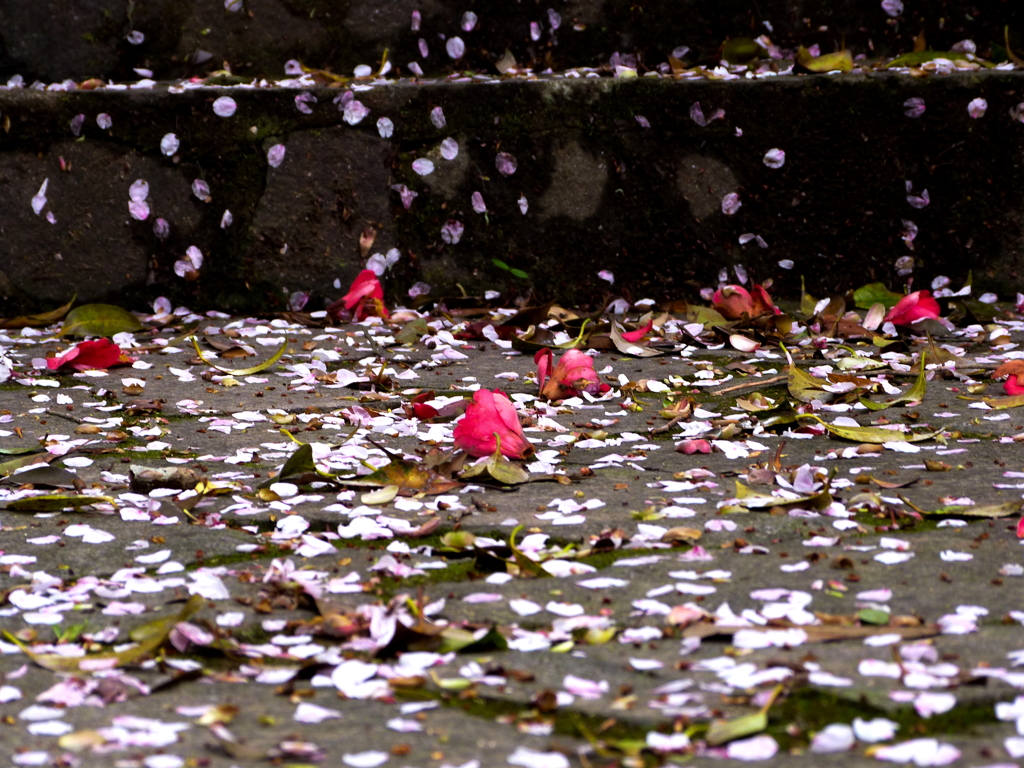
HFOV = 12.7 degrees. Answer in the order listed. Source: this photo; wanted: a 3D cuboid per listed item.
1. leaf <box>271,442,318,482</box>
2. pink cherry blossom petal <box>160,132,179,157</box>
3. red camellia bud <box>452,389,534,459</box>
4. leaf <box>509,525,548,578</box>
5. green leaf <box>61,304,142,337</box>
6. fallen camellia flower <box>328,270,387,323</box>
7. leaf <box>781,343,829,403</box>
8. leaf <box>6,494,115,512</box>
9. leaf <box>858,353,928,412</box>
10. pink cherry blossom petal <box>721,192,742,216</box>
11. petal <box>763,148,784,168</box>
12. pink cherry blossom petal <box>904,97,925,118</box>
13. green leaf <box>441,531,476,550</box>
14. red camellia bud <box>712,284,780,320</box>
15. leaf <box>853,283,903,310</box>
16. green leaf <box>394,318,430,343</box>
[{"bbox_3d":[-0.108,0.039,2.270,0.023,0.019,0.022,0,7,0],"label":"leaf"},{"bbox_3d":[-0.230,-0.161,3.080,0.012,0.016,0.004,0,7,0],"label":"pink cherry blossom petal"},{"bbox_3d":[-0.009,0.020,2.350,0.041,0.036,0.042,-6,9,-40],"label":"red camellia bud"},{"bbox_3d":[0.008,0.078,2.131,0.018,0.021,0.028,0,6,0],"label":"leaf"},{"bbox_3d":[-0.298,-0.046,3.336,0.057,0.021,0.025,0,6,0],"label":"green leaf"},{"bbox_3d":[-0.116,-0.067,3.458,0.047,0.037,0.045,-4,7,-35],"label":"fallen camellia flower"},{"bbox_3d":[0.187,-0.007,2.891,0.032,0.034,0.030,0,6,0],"label":"leaf"},{"bbox_3d":[-0.212,0.056,2.150,0.051,0.007,0.018,0,7,0],"label":"leaf"},{"bbox_3d":[0.237,-0.002,2.845,0.042,0.033,0.030,0,6,0],"label":"leaf"},{"bbox_3d":[0.148,-0.121,3.080,0.014,0.015,0.004,0,7,0],"label":"pink cherry blossom petal"},{"bbox_3d":[0.177,-0.152,3.090,0.015,0.014,0.004,0,7,0],"label":"petal"},{"bbox_3d":[0.273,-0.187,3.100,0.015,0.014,0.004,0,7,0],"label":"pink cherry blossom petal"},{"bbox_3d":[-0.024,0.069,2.030,0.016,0.008,0.012,0,7,0],"label":"green leaf"},{"bbox_3d":[0.154,-0.053,3.020,0.045,0.027,0.040,0,7,0],"label":"red camellia bud"},{"bbox_3d":[0.285,-0.068,3.533,0.044,0.020,0.022,0,6,0],"label":"leaf"},{"bbox_3d":[-0.062,-0.033,2.870,0.023,0.015,0.022,0,7,0],"label":"green leaf"}]

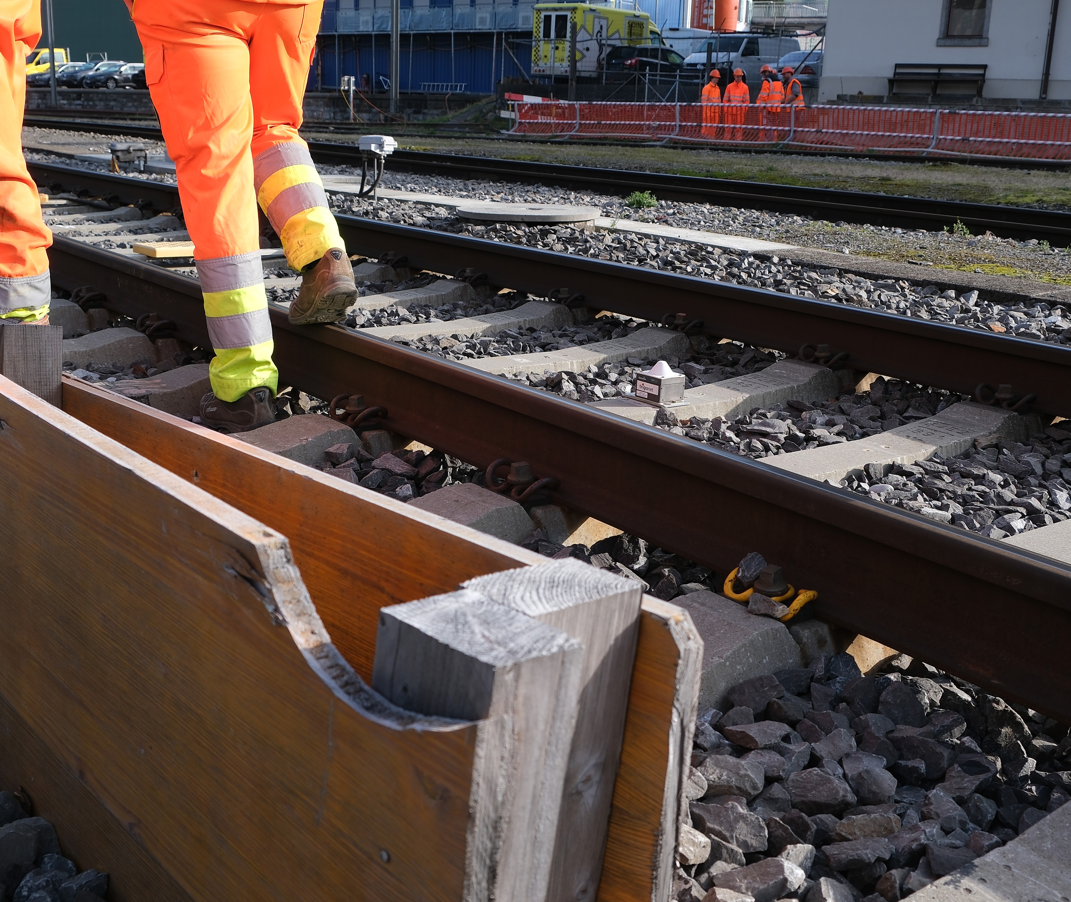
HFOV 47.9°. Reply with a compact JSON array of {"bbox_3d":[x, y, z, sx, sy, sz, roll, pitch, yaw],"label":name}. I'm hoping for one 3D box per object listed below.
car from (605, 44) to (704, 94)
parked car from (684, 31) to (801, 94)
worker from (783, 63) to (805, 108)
[{"bbox_3d":[4.539,-14.198,44.929,1.840,1.600,4.500,17,21,42],"label":"car"},{"bbox_3d":[7.325,-13.626,42.836,1.900,1.990,4.890,16,20,40],"label":"parked car"},{"bbox_3d":[6.033,-8.007,28.172,0.470,1.800,0.530,2,15,0],"label":"worker"}]

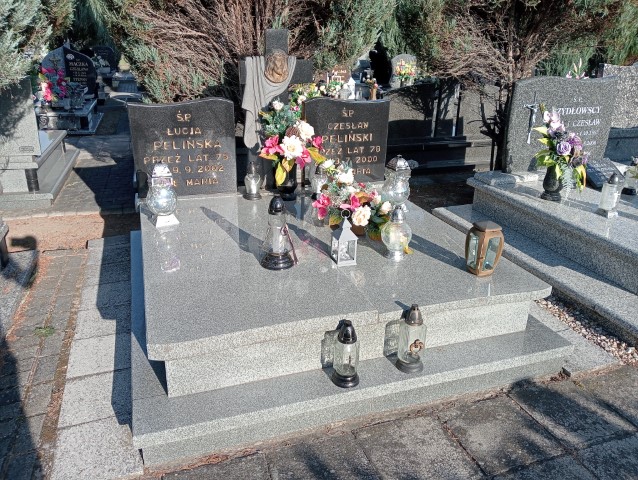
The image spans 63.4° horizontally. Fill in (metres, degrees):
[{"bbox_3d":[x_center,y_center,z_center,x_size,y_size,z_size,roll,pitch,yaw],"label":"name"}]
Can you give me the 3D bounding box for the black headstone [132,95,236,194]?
[{"bbox_3d":[-0.870,-0.600,3.364,0.640,0.621,0.085,-6,22,-18],"label":"black headstone"}]

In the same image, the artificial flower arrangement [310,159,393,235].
[{"bbox_3d":[0.186,-0.238,3.006,0.426,0.385,0.385,-6,22,-18],"label":"artificial flower arrangement"}]

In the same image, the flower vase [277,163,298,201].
[{"bbox_3d":[-0.219,-0.406,3.514,0.150,0.245,0.150,1,21,0],"label":"flower vase"}]

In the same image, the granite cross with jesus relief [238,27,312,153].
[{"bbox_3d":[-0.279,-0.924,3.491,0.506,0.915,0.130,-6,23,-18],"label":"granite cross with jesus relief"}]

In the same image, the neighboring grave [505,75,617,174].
[{"bbox_3d":[2.227,-1.071,4.767,1.113,0.842,0.104,-6,22,-18],"label":"neighboring grave"}]

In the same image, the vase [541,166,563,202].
[{"bbox_3d":[1.687,-0.415,3.719,0.138,0.250,0.138,-6,22,-18],"label":"vase"}]

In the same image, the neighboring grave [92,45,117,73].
[{"bbox_3d":[-5.958,-4.997,14.283,0.667,0.638,0.100,-6,22,-18],"label":"neighboring grave"}]

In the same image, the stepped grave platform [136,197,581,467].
[{"bbox_3d":[-0.076,0.159,2.967,1.900,0.430,2.100,-6,22,-18],"label":"stepped grave platform"}]

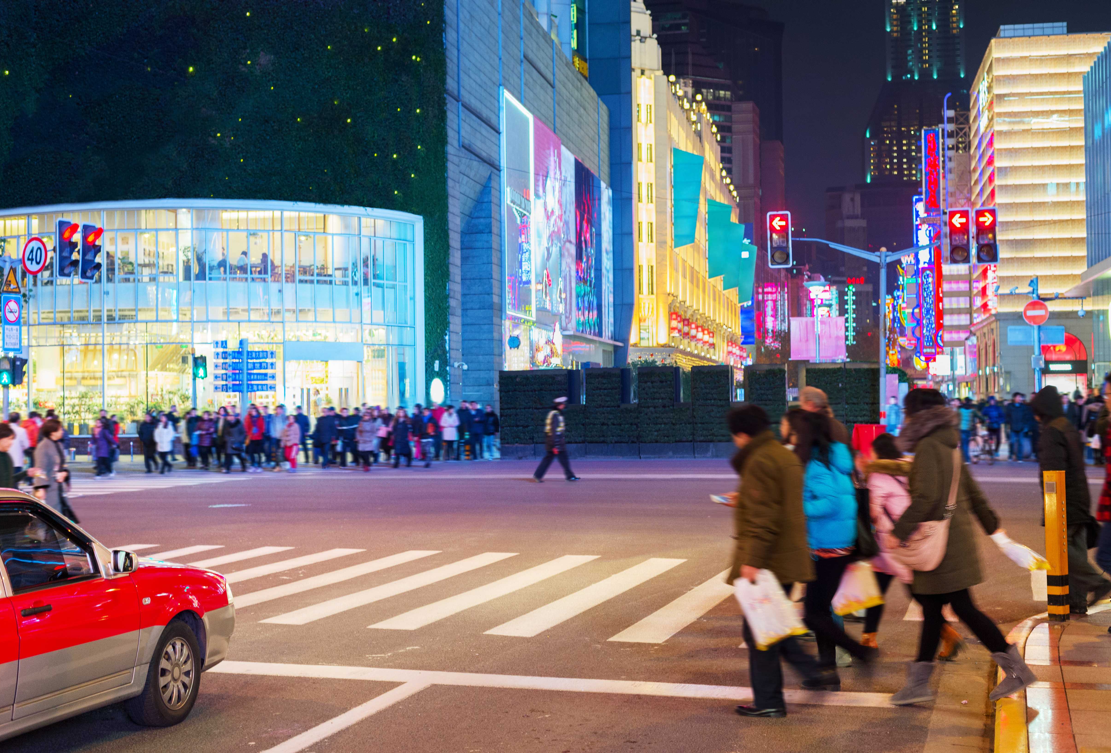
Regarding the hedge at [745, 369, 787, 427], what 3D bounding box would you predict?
[{"bbox_3d":[5.947,0.738,43.928,1.137,2.141,0.600,-1,-1,17],"label":"hedge"}]

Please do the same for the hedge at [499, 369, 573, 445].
[{"bbox_3d":[-0.483,0.903,45.954,2.246,2.158,0.600,-1,-1,17],"label":"hedge"}]

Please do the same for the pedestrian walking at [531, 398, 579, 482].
[{"bbox_3d":[0.000,1.323,33.000,0.950,1.773,0.520,-1,-1,6],"label":"pedestrian walking"}]

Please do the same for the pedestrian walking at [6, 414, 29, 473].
[{"bbox_3d":[-11.029,1.549,32.200,0.480,1.631,0.380,-1,-1,19],"label":"pedestrian walking"}]

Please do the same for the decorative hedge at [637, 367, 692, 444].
[{"bbox_3d":[3.180,0.817,44.799,1.620,2.154,0.600,-1,-1,17],"label":"decorative hedge"}]

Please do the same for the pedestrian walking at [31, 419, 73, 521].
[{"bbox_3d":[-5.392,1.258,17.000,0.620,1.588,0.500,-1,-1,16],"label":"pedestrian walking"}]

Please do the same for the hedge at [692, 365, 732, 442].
[{"bbox_3d":[4.488,0.776,44.387,1.123,2.151,0.600,-1,-1,17],"label":"hedge"}]

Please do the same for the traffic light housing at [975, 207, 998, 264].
[{"bbox_3d":[10.976,-3.590,40.000,0.560,1.420,0.320,-2,-1,16],"label":"traffic light housing"}]

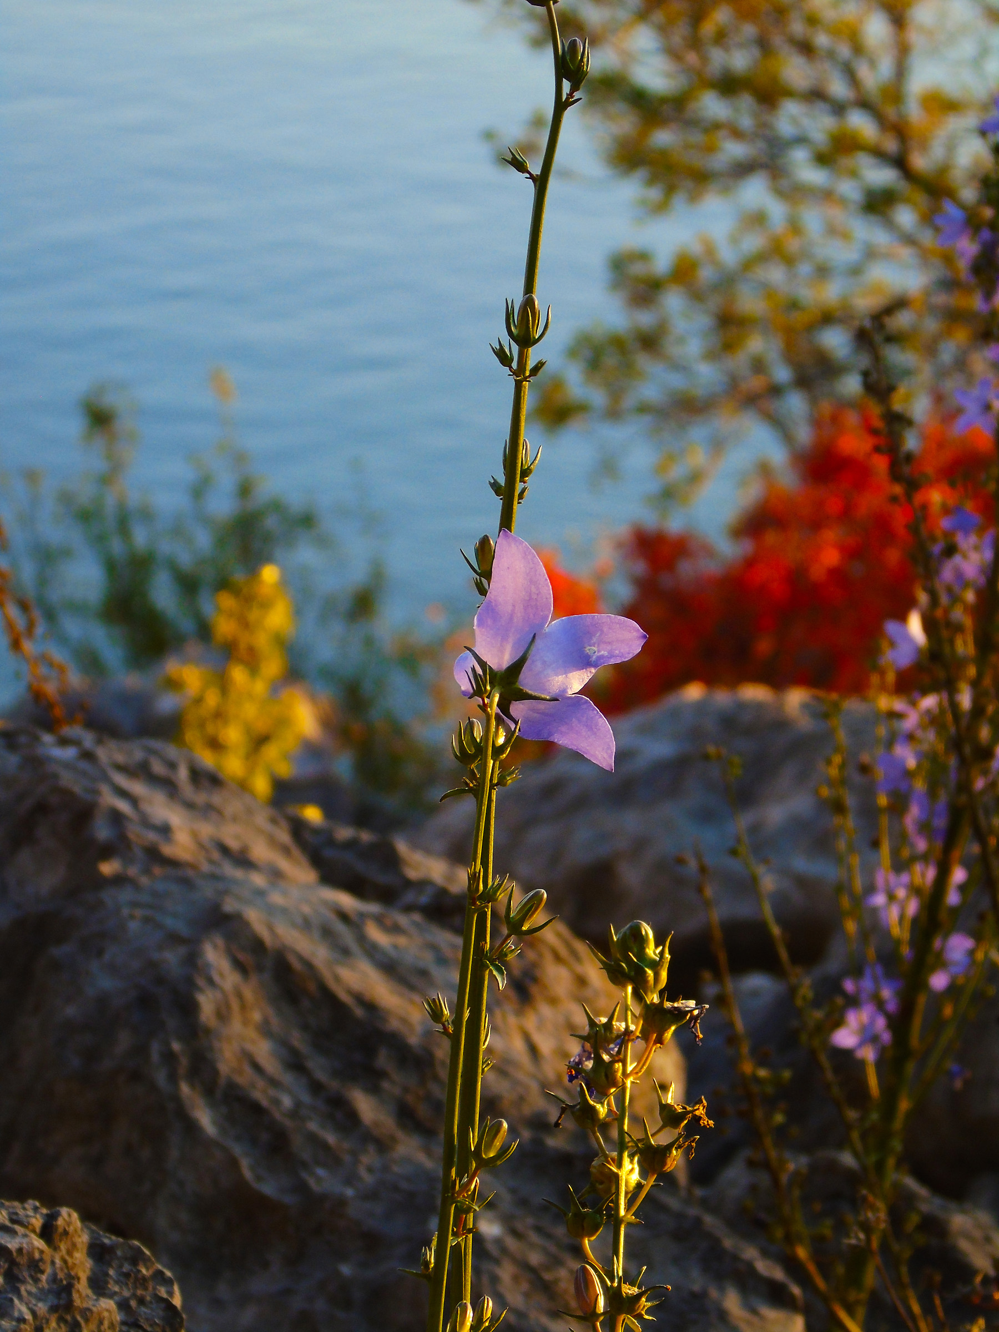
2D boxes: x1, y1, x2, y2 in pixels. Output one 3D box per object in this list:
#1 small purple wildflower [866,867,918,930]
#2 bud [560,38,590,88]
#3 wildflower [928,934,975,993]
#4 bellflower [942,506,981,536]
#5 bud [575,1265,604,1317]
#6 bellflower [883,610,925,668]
[{"bbox_3d":[0.166,0.099,2.300,0.021,0.027,0.019,2,11,11],"label":"small purple wildflower"},{"bbox_3d":[0.015,-0.116,1.050,0.006,0.010,0.006,4,6,0],"label":"bud"},{"bbox_3d":[0.191,0.125,2.300,0.020,0.025,0.020,3,11,17],"label":"wildflower"},{"bbox_3d":[0.194,-0.061,2.300,0.016,0.013,0.017,7,13,30],"label":"bellflower"},{"bbox_3d":[0.017,0.120,1.050,0.005,0.010,0.005,-13,6,0],"label":"bud"},{"bbox_3d":[0.171,-0.011,2.300,0.019,0.025,0.018,-11,15,-43],"label":"bellflower"}]

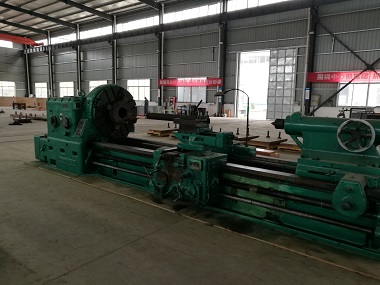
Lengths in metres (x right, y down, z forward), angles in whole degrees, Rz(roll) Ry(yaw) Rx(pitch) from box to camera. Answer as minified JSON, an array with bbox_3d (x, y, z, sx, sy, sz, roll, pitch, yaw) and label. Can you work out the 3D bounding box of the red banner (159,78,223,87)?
[{"bbox_3d":[-0.165,-5.369,26.717,7.280,0.707,0.060,7,11,37],"label":"red banner"}]

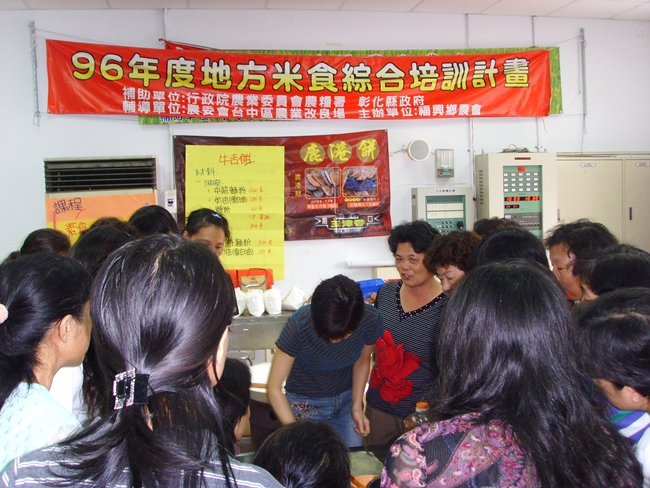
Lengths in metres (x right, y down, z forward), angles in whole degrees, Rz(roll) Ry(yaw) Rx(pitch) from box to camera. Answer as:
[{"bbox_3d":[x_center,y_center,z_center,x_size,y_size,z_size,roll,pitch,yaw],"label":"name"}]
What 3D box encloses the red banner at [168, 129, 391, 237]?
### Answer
[{"bbox_3d":[-0.318,-0.459,5.849,1.750,0.860,0.020,-2,2,-9],"label":"red banner"}]

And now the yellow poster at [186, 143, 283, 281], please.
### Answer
[{"bbox_3d":[-0.707,-0.243,5.787,0.780,1.080,0.020,-2,2,-9],"label":"yellow poster"}]

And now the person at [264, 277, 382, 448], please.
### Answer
[{"bbox_3d":[-0.011,0.789,2.727,0.440,1.370,0.500,-2,2,-9],"label":"person"}]

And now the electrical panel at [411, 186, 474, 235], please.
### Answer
[{"bbox_3d":[0.975,-0.147,6.018,0.470,0.620,0.140,-2,2,-9],"label":"electrical panel"}]

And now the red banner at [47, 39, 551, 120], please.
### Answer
[{"bbox_3d":[-0.095,-1.305,5.822,4.030,0.620,0.030,-2,2,-9],"label":"red banner"}]

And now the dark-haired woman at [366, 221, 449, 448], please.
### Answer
[{"bbox_3d":[0.352,0.682,2.950,0.440,1.550,0.300,-1,3,27],"label":"dark-haired woman"}]

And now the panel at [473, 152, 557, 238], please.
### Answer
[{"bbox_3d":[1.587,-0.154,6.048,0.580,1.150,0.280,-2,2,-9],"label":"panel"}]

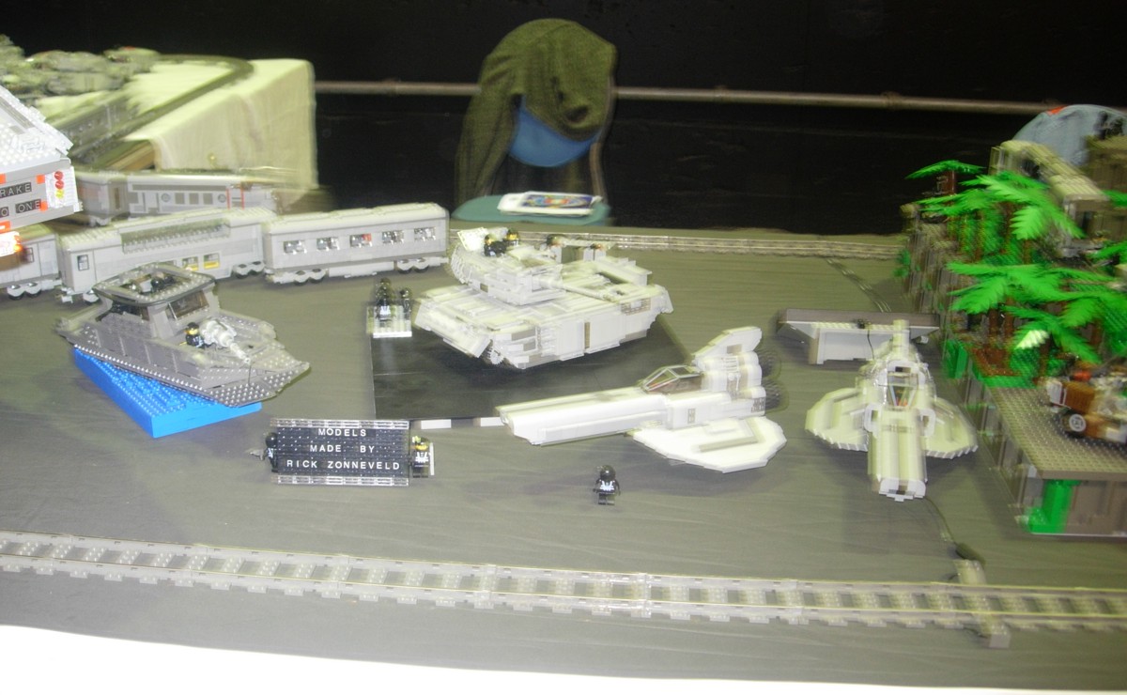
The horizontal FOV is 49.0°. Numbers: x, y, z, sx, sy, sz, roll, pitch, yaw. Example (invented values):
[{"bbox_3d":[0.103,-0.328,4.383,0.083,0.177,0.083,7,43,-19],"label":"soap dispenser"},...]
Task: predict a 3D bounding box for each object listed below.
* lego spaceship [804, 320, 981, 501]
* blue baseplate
[{"bbox_3d":[0.337,0.064,1.241,0.178,0.117,0.275,5,22,11],"label":"lego spaceship"},{"bbox_3d":[-0.464,0.033,1.436,0.122,0.027,0.256,-15,26,-35],"label":"blue baseplate"}]

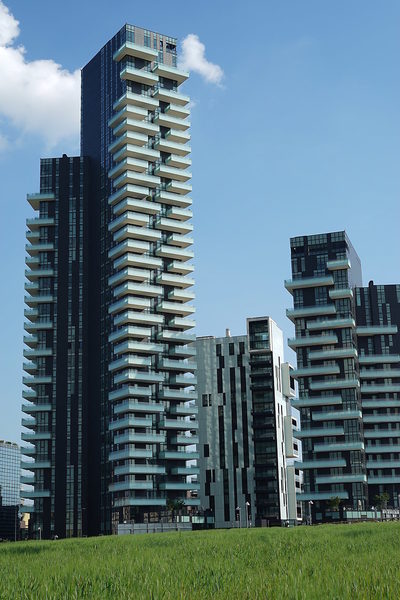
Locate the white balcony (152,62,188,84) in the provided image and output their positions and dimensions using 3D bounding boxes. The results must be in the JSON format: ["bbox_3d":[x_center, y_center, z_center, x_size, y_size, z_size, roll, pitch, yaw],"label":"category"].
[{"bbox_3d":[-8.260,-58.340,238.440,9.100,1.570,5.950,8,-18,-32],"label":"white balcony"}]

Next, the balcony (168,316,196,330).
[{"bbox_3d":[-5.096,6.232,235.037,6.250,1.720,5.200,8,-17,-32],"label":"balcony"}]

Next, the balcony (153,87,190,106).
[{"bbox_3d":[-7.380,-51.870,235.600,9.100,1.570,3.400,8,-18,-32],"label":"balcony"}]

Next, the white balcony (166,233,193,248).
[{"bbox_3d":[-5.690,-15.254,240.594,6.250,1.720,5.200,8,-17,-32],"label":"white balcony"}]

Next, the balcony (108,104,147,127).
[{"bbox_3d":[-18.319,-46.340,234.058,5.907,1.775,10.083,7,-17,-31],"label":"balcony"}]

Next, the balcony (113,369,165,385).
[{"bbox_3d":[-14.090,18.490,213.350,9.210,1.570,7.040,8,-18,-32],"label":"balcony"}]

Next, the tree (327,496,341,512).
[{"bbox_3d":[30.371,46.577,207.749,3.060,4.080,3.060,-6,-15,17],"label":"tree"}]

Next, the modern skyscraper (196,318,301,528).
[{"bbox_3d":[13.821,36.043,253.940,22.500,56.618,29.000,-5,-15,12],"label":"modern skyscraper"}]

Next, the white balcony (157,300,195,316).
[{"bbox_3d":[-5.850,2.220,221.190,9.100,1.570,3.400,8,-18,-32],"label":"white balcony"}]

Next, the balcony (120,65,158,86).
[{"bbox_3d":[-16.161,-59.748,244.820,9.800,1.720,3.400,8,-17,-32],"label":"balcony"}]

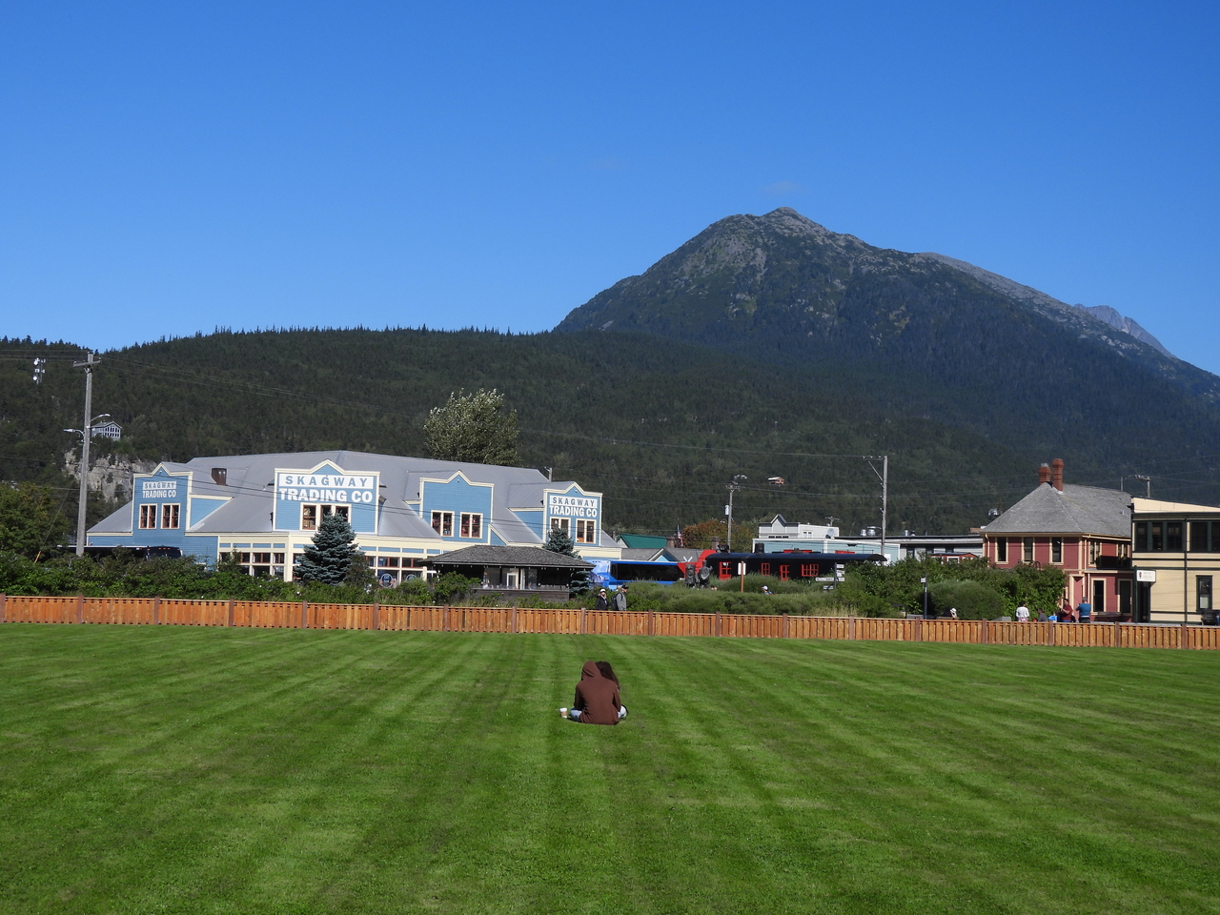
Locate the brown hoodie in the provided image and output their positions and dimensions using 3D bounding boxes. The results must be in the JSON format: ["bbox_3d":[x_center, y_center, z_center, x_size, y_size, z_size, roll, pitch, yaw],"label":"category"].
[{"bbox_3d":[-0.156,2.924,22.053,0.600,0.790,0.460,2,-4,0],"label":"brown hoodie"}]

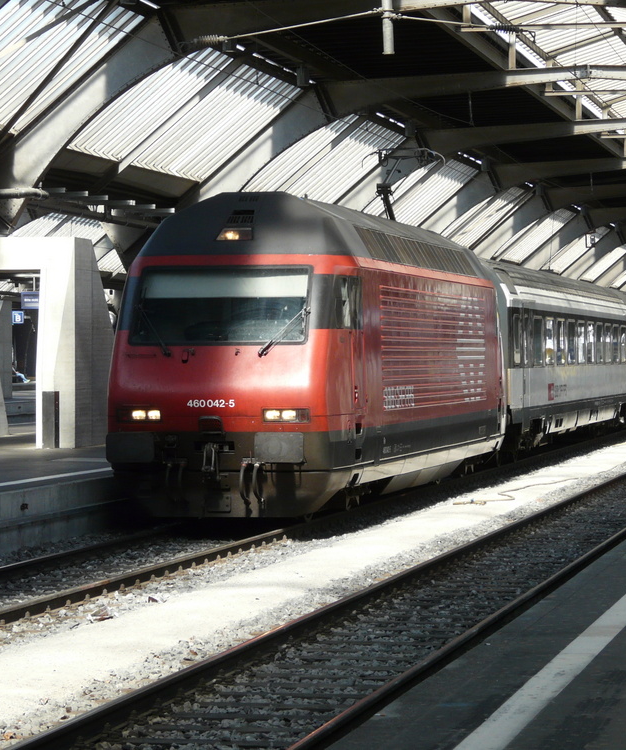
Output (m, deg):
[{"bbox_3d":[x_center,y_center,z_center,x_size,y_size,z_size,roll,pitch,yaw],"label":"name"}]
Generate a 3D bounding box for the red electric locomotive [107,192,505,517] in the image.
[{"bbox_3d":[0.451,-0.298,45.267,3.000,4.220,18.400,0,0,11],"label":"red electric locomotive"}]

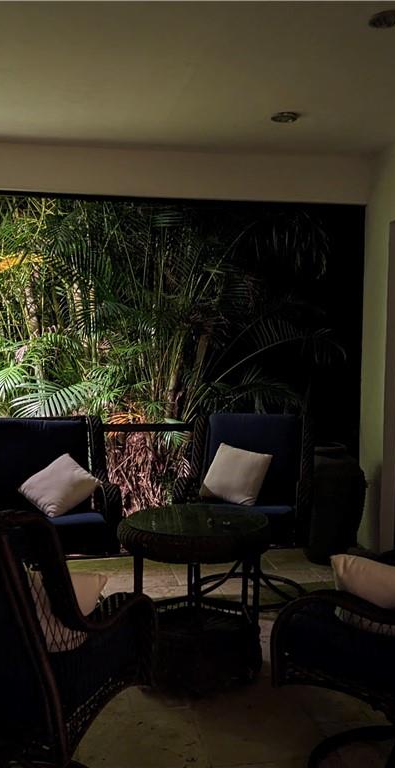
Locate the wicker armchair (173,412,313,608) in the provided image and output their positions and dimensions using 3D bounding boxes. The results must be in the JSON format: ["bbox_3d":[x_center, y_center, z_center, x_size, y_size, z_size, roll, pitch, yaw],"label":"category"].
[{"bbox_3d":[0.299,0.695,4.104,0.755,0.980,0.880,1,3,10],"label":"wicker armchair"}]

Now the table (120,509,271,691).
[{"bbox_3d":[-0.012,0.915,3.035,0.655,0.650,0.655,0,3,0],"label":"table"}]

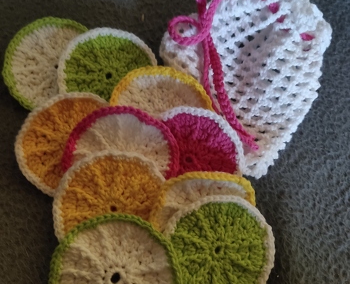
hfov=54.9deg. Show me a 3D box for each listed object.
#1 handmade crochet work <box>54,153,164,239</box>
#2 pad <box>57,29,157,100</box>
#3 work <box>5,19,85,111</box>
[{"bbox_3d":[-0.049,0.054,0.271,0.095,0.010,0.095,0,76,-5],"label":"handmade crochet work"},{"bbox_3d":[-0.059,-0.059,0.306,0.091,0.010,0.091,0,83,-3],"label":"pad"},{"bbox_3d":[-0.106,-0.067,0.303,0.091,0.010,0.091,0,81,-6],"label":"work"}]

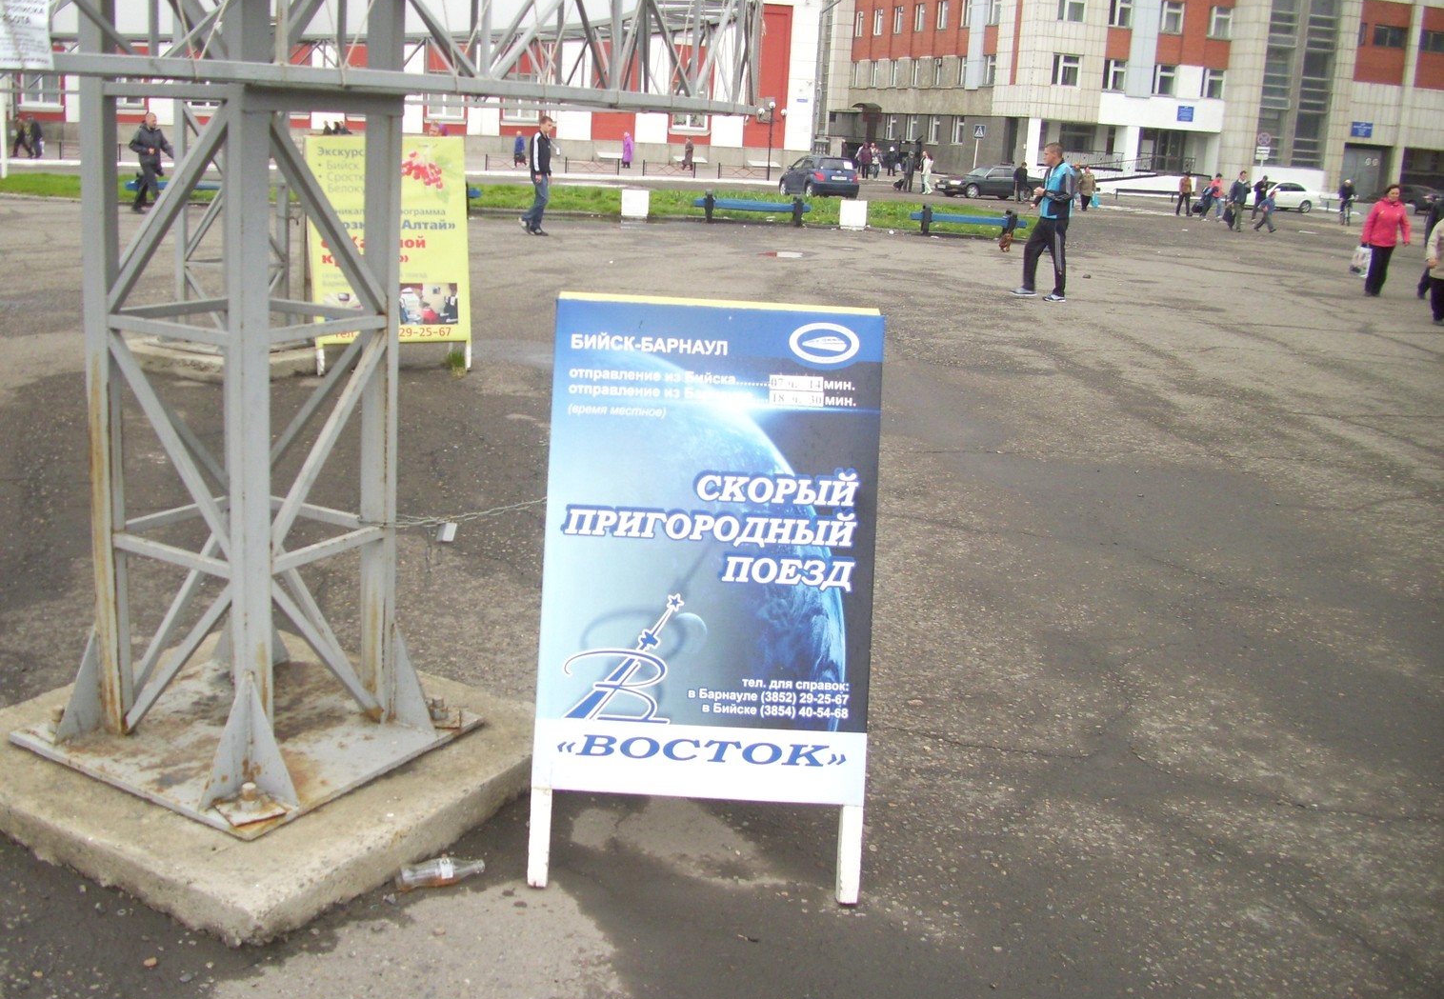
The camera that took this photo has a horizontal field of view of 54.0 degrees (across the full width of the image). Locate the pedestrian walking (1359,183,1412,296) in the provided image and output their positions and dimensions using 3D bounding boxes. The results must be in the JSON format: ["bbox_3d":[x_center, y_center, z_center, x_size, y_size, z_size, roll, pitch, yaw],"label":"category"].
[{"bbox_3d":[9.933,-3.870,21.201,0.620,1.630,0.450,8,15,16],"label":"pedestrian walking"}]

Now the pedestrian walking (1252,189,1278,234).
[{"bbox_3d":[16.086,-8.526,42.000,0.620,1.270,0.420,13,17,34],"label":"pedestrian walking"}]

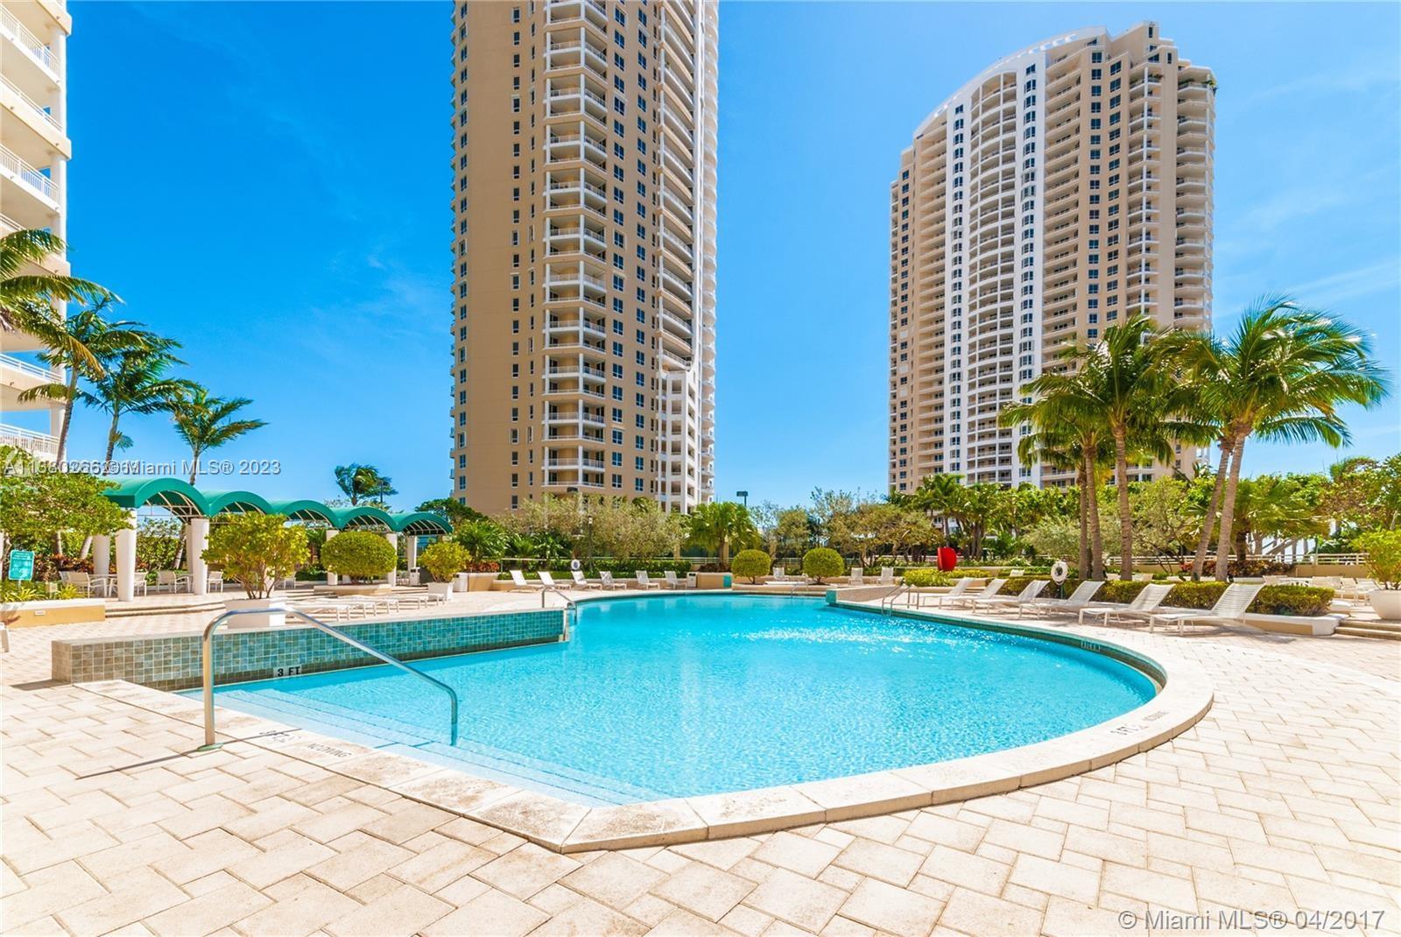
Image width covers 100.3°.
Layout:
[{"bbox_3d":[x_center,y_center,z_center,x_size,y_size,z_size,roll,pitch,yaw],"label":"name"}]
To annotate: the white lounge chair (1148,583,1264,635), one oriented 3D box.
[{"bbox_3d":[9.730,2.690,11.200,1.900,0.960,0.660,1,-6,-9],"label":"white lounge chair"}]

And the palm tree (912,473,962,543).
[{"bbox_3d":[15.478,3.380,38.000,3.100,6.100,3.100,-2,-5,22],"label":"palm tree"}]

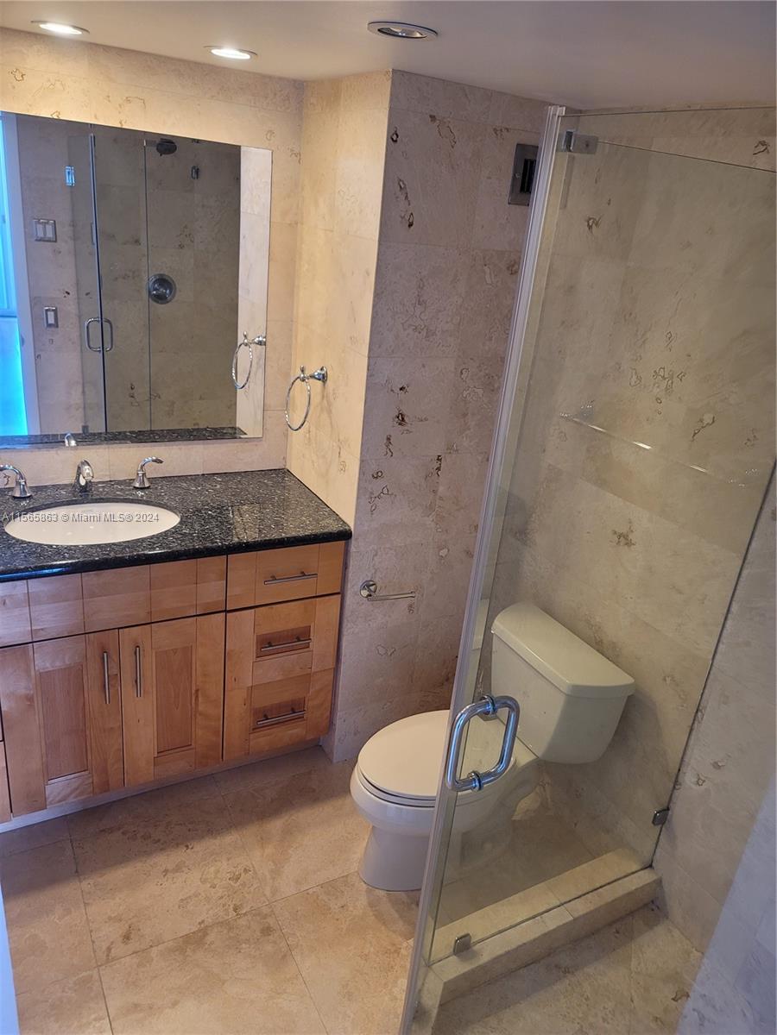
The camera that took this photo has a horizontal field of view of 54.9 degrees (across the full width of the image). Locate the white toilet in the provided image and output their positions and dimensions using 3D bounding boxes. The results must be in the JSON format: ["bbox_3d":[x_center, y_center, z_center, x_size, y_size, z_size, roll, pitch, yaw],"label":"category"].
[{"bbox_3d":[0.223,0.721,2.266,0.760,0.670,0.490,-6,25,-28],"label":"white toilet"}]

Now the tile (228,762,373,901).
[{"bbox_3d":[-0.241,0.987,2.402,0.457,0.012,0.457,-6,25,-28],"label":"tile"}]

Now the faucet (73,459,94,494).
[{"bbox_3d":[-0.955,-0.123,2.365,0.056,0.114,0.150,-6,25,-28],"label":"faucet"}]

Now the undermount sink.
[{"bbox_3d":[-0.875,0.091,2.245,0.490,0.160,0.370,-6,25,-28],"label":"undermount sink"}]

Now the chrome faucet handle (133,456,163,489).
[{"bbox_3d":[-0.802,-0.153,2.496,0.096,0.102,0.055,-6,25,-28],"label":"chrome faucet handle"}]

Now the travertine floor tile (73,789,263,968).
[{"bbox_3d":[-0.640,1.031,2.186,0.457,0.012,0.457,-6,25,-28],"label":"travertine floor tile"}]

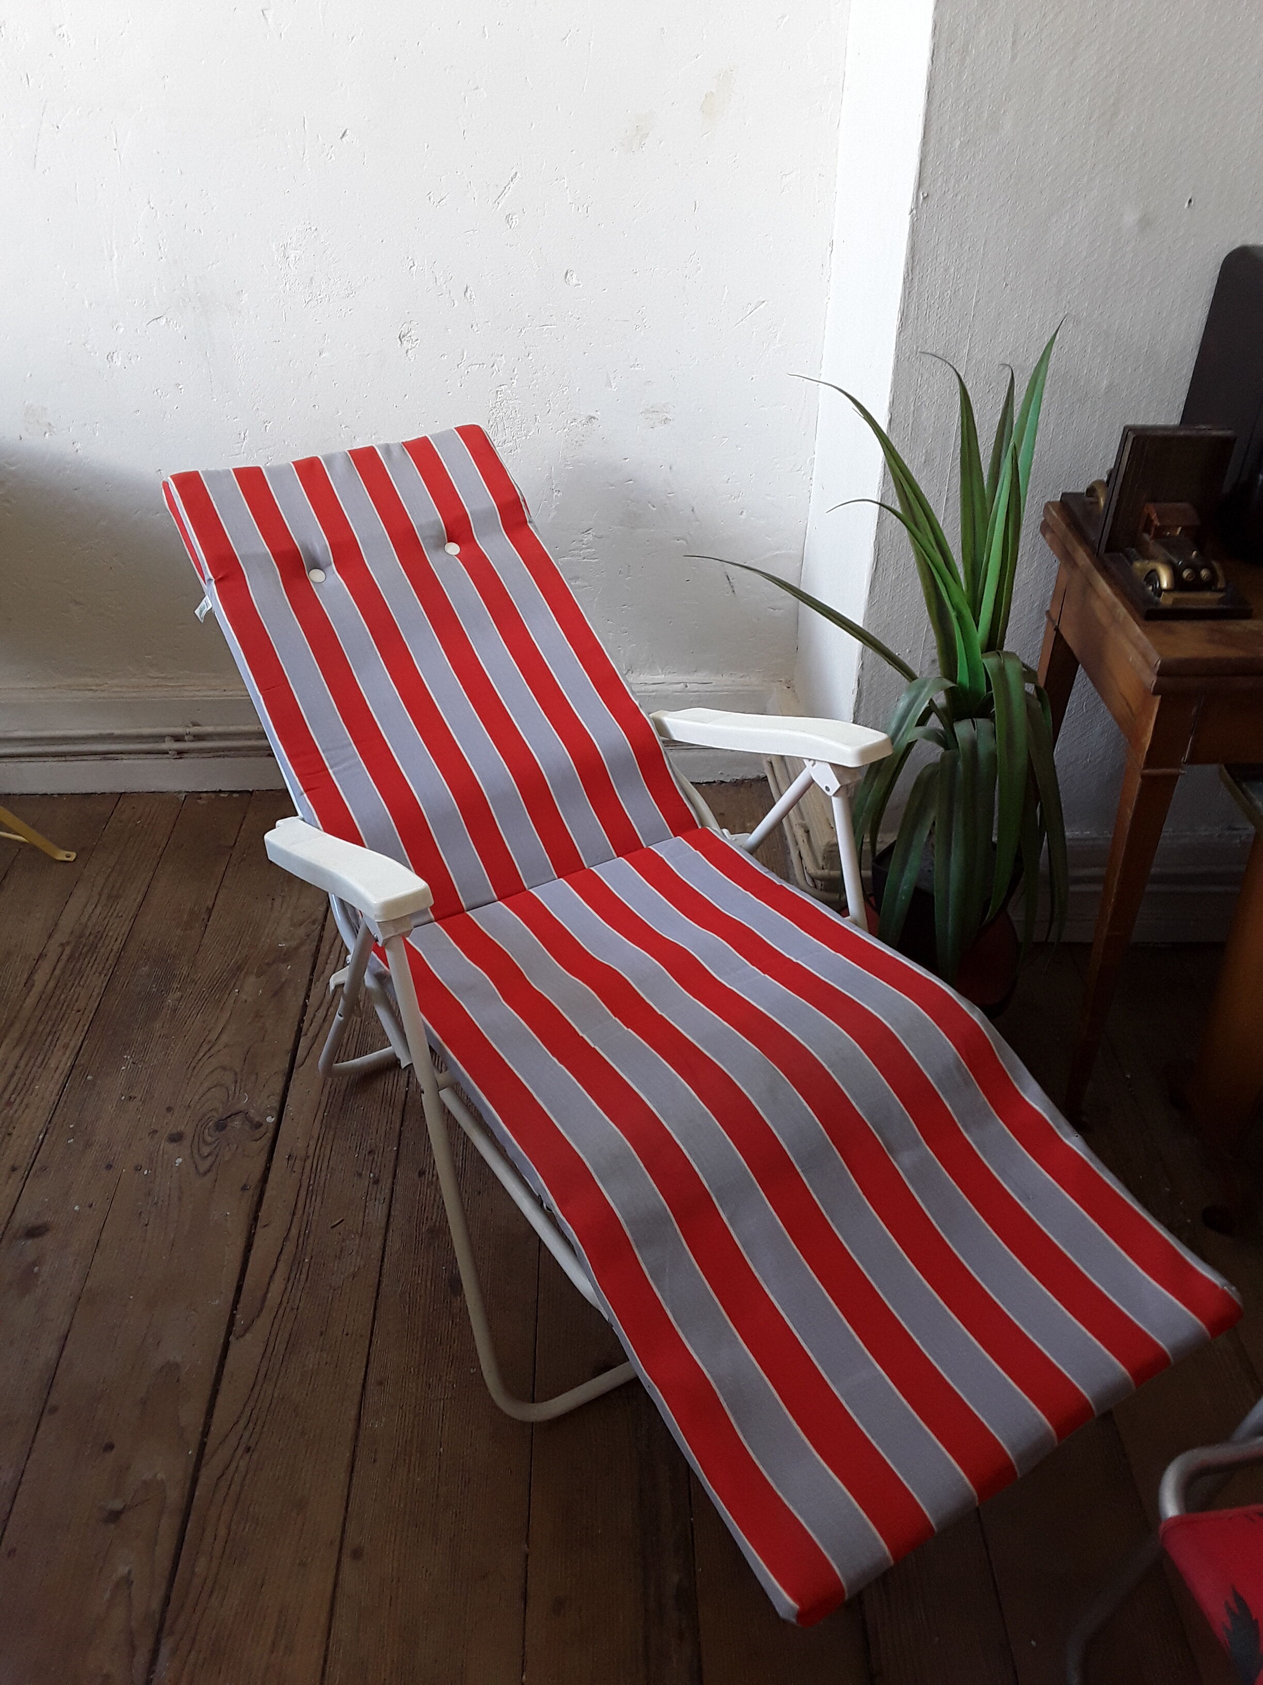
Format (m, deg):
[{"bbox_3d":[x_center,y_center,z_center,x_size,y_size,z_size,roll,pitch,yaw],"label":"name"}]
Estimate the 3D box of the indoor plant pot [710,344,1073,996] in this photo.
[{"bbox_3d":[0.347,-0.124,1.671,0.510,1.000,0.400,-1,38,-1],"label":"indoor plant pot"}]

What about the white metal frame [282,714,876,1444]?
[{"bbox_3d":[-0.030,0.163,1.599,0.600,0.660,0.650,-18,42,-21],"label":"white metal frame"}]

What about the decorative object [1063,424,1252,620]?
[{"bbox_3d":[0.598,-0.392,1.471,0.118,0.158,0.303,-1,38,-1],"label":"decorative object"}]

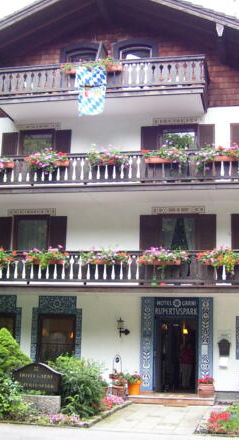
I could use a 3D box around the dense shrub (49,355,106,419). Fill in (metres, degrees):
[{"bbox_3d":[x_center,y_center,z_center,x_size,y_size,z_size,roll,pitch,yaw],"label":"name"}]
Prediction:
[{"bbox_3d":[-0.986,3.934,15.028,1.335,1.297,1.250,-1,-11,11],"label":"dense shrub"}]

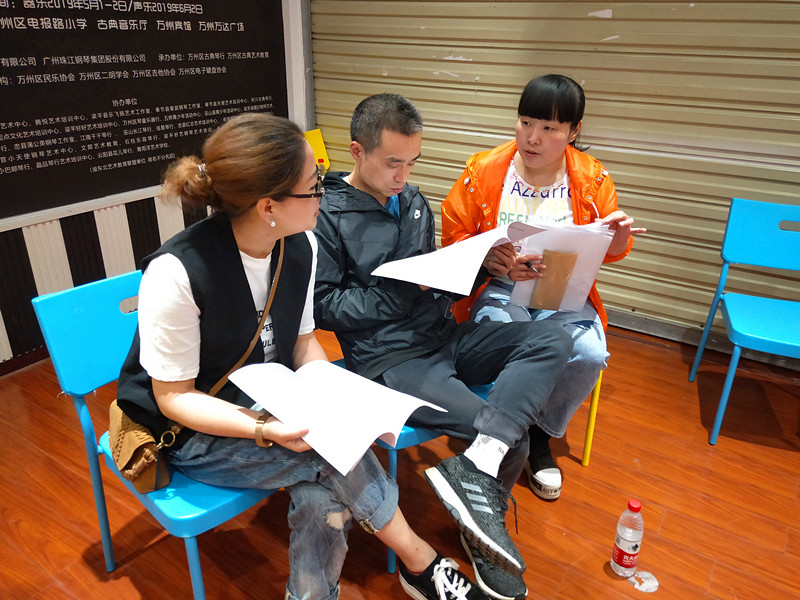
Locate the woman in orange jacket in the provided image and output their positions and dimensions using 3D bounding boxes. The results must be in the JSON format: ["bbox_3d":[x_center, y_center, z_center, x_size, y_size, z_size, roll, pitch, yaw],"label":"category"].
[{"bbox_3d":[0.413,-0.023,1.806,0.550,1.264,0.600,8,24,15],"label":"woman in orange jacket"}]

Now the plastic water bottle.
[{"bbox_3d":[0.622,0.645,1.573,0.065,0.226,0.065,1,23,0],"label":"plastic water bottle"}]

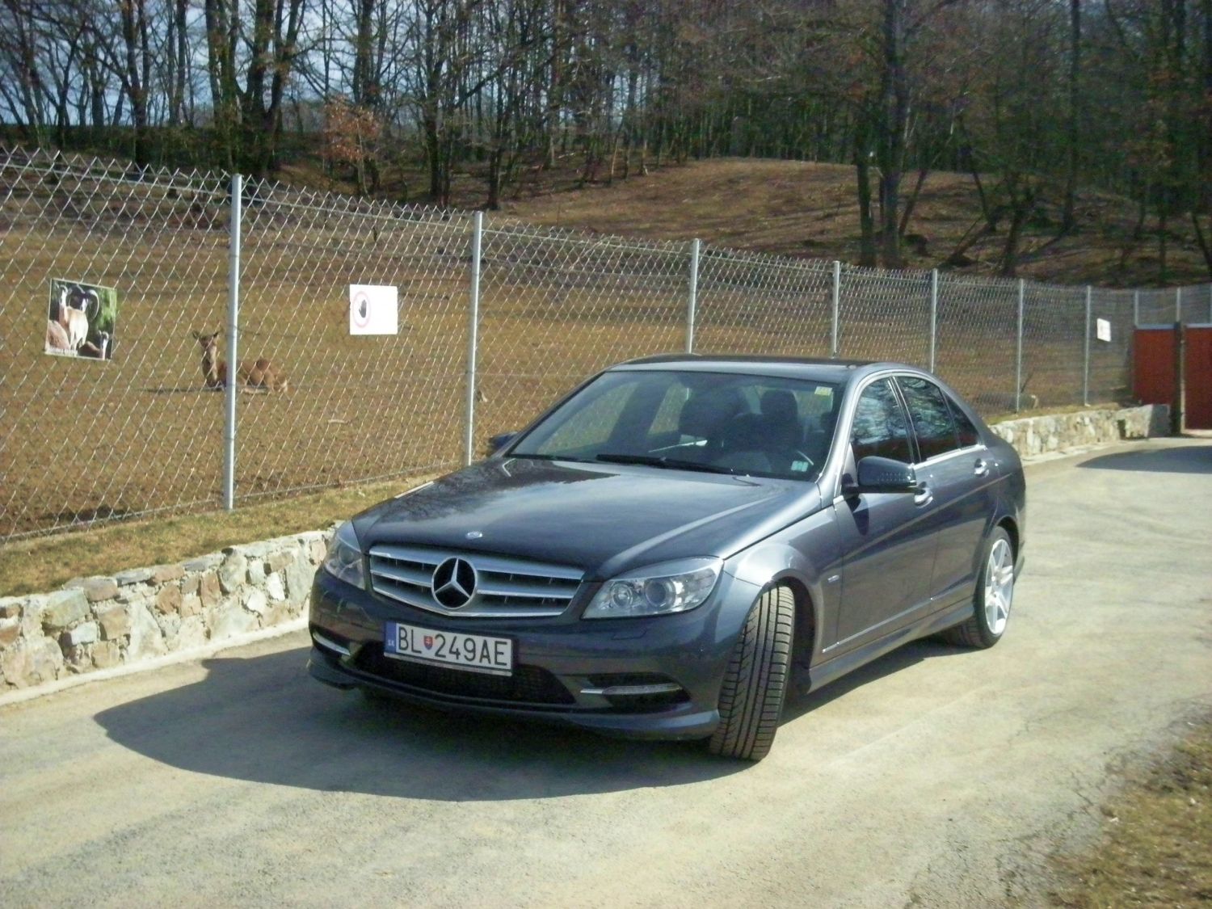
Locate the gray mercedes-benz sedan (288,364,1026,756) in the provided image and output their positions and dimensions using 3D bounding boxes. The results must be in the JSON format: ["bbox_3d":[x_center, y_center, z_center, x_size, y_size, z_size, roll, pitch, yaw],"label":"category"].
[{"bbox_3d":[0.595,0.249,7.772,1.850,1.440,4.590,4,5,29],"label":"gray mercedes-benz sedan"}]

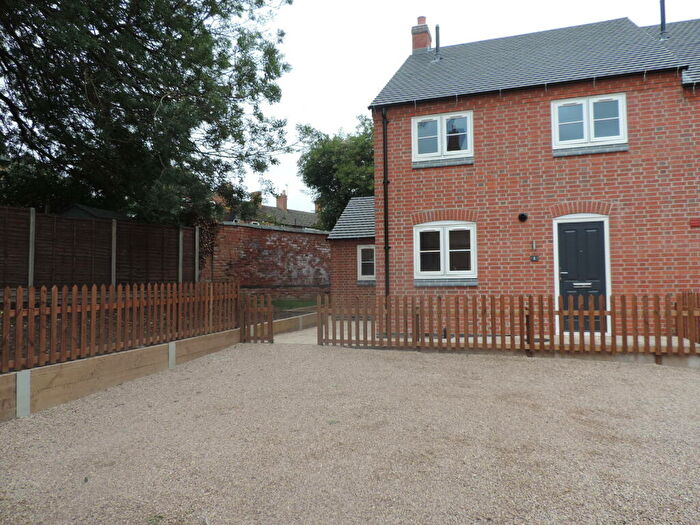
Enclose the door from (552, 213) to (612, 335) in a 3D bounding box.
[{"bbox_3d":[4.140,0.201,8.650,0.910,2.150,0.100,-1,-3,19],"label":"door"}]

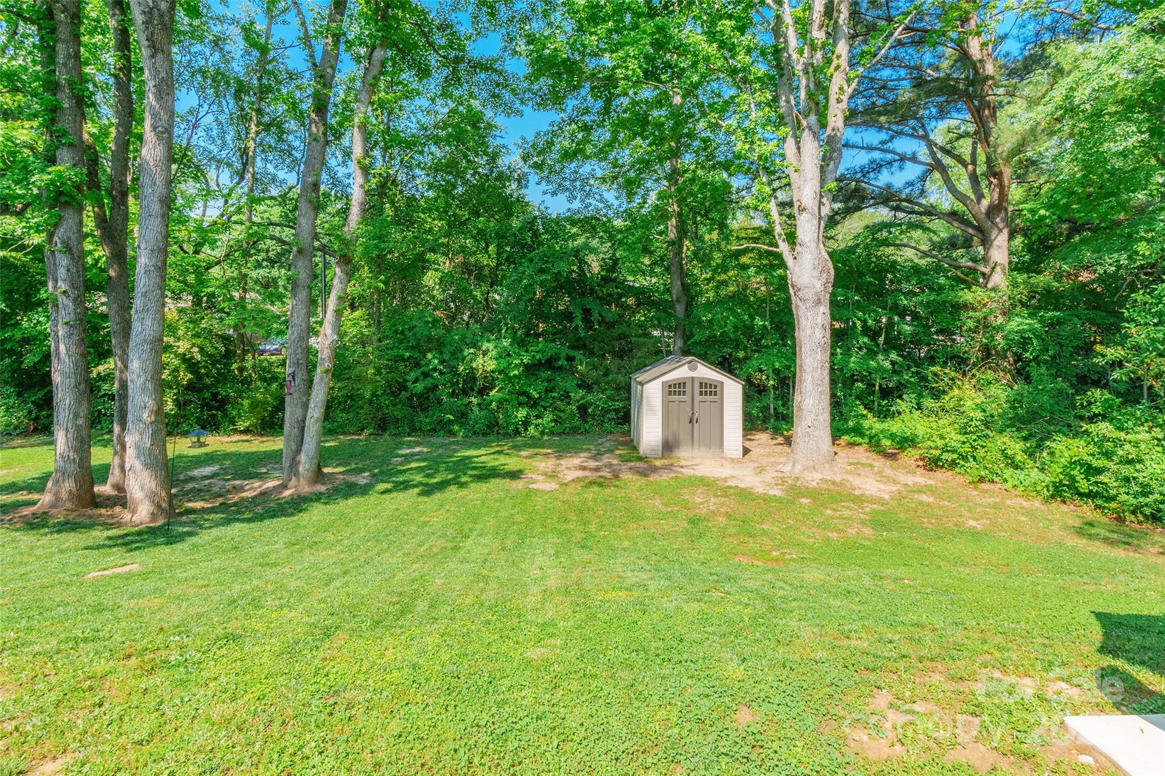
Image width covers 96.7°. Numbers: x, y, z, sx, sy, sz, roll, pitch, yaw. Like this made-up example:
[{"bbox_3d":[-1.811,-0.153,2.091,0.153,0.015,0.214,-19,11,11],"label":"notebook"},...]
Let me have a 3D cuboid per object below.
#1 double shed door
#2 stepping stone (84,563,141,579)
[{"bbox_3d":[2.663,0.688,12.500,1.490,1.930,0.070,0,4,-1],"label":"double shed door"},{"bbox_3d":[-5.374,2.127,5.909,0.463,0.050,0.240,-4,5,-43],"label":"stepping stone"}]

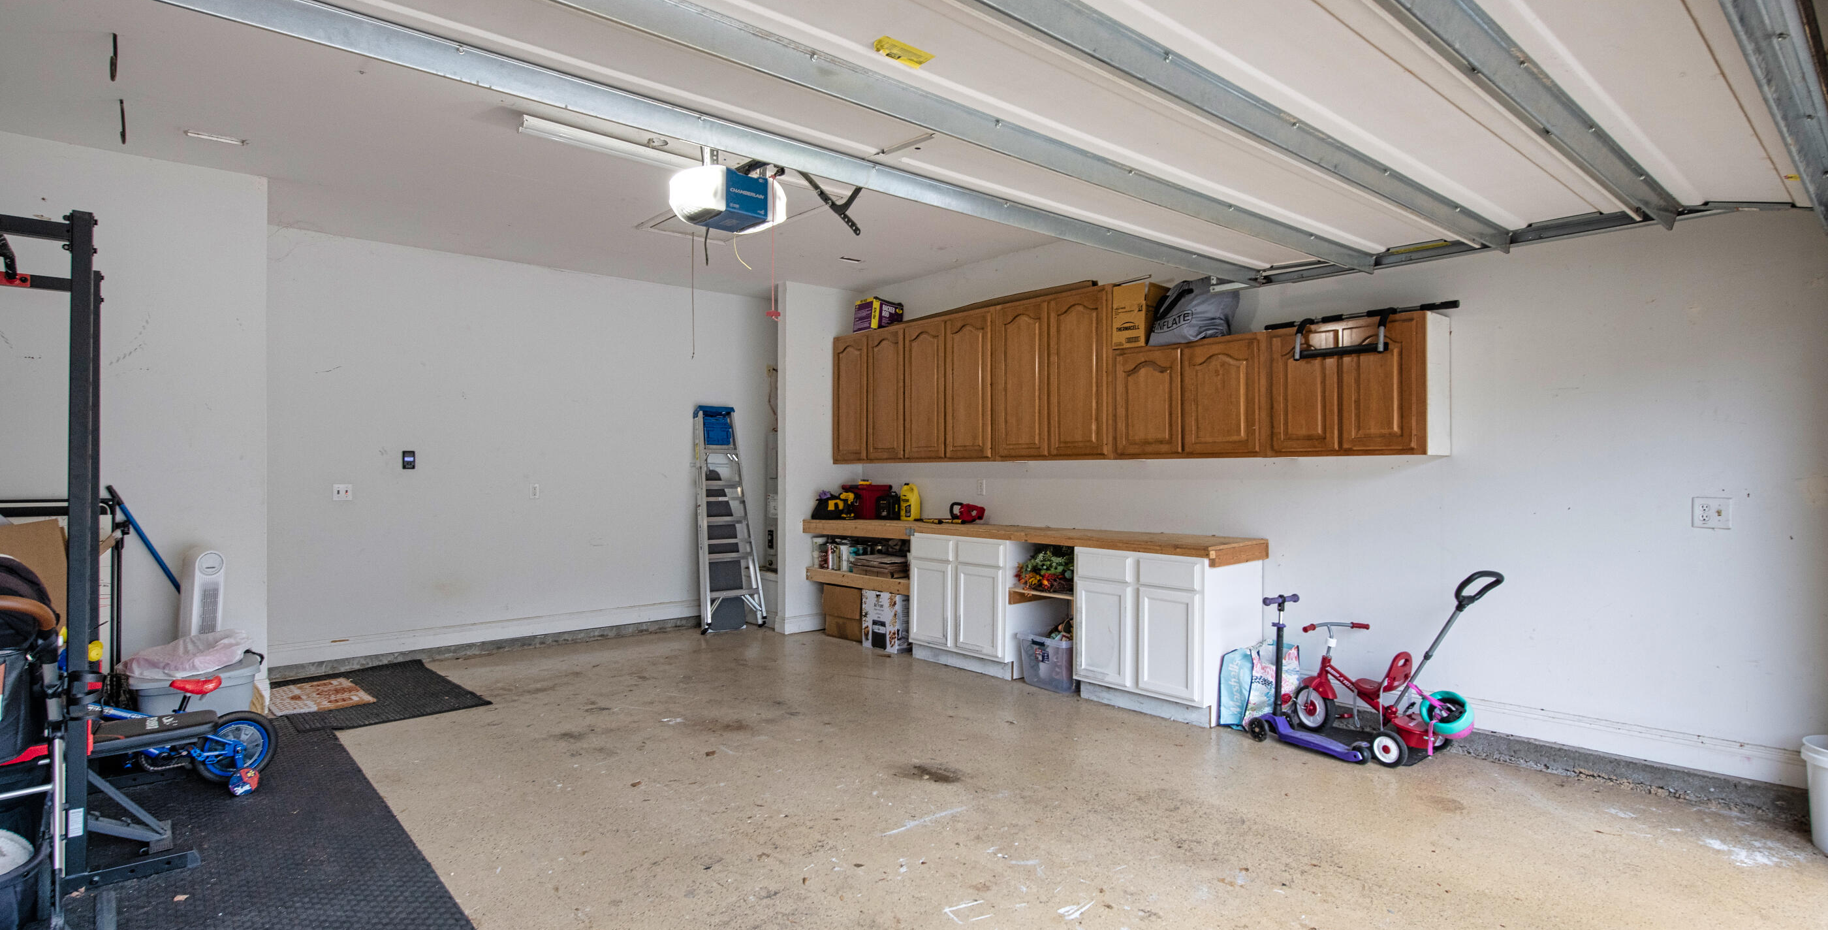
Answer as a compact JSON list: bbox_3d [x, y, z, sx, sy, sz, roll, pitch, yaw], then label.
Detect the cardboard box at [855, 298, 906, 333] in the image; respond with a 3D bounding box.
[{"bbox_3d":[-0.267,-1.124,6.986,0.297,0.232,0.220,0,-1,-42],"label":"cardboard box"}]

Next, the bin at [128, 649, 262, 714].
[{"bbox_3d":[-3.346,1.095,4.242,0.480,0.335,0.400,0,-1,-42],"label":"bin"}]

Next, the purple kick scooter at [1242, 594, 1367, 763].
[{"bbox_3d":[1.828,0.953,4.153,0.290,0.675,0.575,0,-1,-30],"label":"purple kick scooter"}]

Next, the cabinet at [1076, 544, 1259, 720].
[{"bbox_3d":[1.446,0.926,5.213,0.620,0.878,0.840,0,-1,-42],"label":"cabinet"}]

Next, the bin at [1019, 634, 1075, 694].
[{"bbox_3d":[0.972,1.214,5.731,0.520,0.310,0.410,0,-1,-42],"label":"bin"}]

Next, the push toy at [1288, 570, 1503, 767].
[{"bbox_3d":[2.261,0.913,4.349,0.480,0.890,1.000,0,-1,-32],"label":"push toy"}]

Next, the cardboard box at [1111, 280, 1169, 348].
[{"bbox_3d":[1.381,-0.883,5.515,0.270,0.375,0.220,0,-1,-42],"label":"cardboard box"}]

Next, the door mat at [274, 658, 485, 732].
[{"bbox_3d":[-3.269,1.360,5.503,0.915,0.016,1.537,0,-1,-42],"label":"door mat"}]

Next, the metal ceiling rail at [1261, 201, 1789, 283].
[{"bbox_3d":[2.410,-0.931,3.806,0.075,0.085,2.050,0,-1,-42],"label":"metal ceiling rail"}]

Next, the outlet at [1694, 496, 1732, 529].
[{"bbox_3d":[3.100,0.188,3.551,0.008,0.117,0.116,1,-1,-40],"label":"outlet"}]

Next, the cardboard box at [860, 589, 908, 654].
[{"bbox_3d":[-0.108,1.098,6.564,0.350,0.415,0.352,0,-1,-42],"label":"cardboard box"}]

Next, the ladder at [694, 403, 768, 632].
[{"bbox_3d":[-1.594,0.450,7.767,0.530,1.880,0.190,0,-10,-42],"label":"ladder"}]

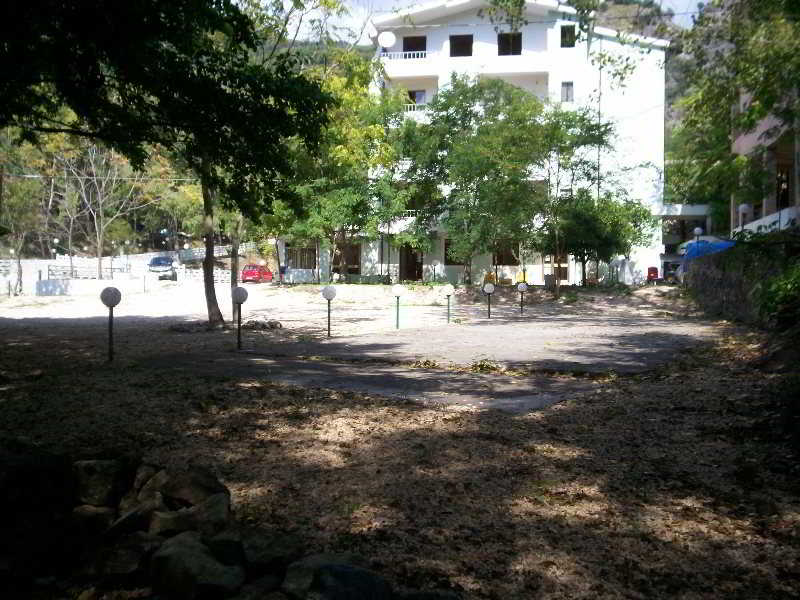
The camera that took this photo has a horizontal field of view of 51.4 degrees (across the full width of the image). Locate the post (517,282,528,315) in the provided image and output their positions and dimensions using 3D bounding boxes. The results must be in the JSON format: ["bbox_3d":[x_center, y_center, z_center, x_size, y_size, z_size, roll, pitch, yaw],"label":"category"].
[{"bbox_3d":[4.776,-0.033,32.496,0.335,1.240,0.335,0,2,0],"label":"post"}]

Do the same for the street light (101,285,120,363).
[{"bbox_3d":[-4.808,0.420,13.858,0.335,1.240,0.335,0,2,0],"label":"street light"}]

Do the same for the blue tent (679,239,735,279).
[{"bbox_3d":[14.920,-1.947,40.500,2.800,2.200,2.800,1,2,9],"label":"blue tent"}]

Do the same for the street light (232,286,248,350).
[{"bbox_3d":[-3.252,0.346,16.885,0.335,1.240,0.335,0,2,0],"label":"street light"}]

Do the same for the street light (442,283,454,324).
[{"bbox_3d":[1.544,0.120,26.211,0.335,1.240,0.335,0,2,0],"label":"street light"}]

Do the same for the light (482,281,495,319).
[{"bbox_3d":[3.156,0.044,29.346,0.335,1.240,0.335,0,2,0],"label":"light"}]

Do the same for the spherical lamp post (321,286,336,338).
[{"bbox_3d":[-1.688,0.273,19.925,0.335,1.240,0.335,0,2,0],"label":"spherical lamp post"}]

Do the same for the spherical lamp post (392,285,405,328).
[{"bbox_3d":[-0.041,0.195,23.128,0.335,1.240,0.335,0,2,0],"label":"spherical lamp post"}]

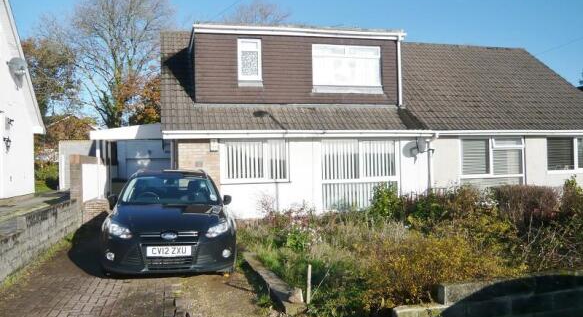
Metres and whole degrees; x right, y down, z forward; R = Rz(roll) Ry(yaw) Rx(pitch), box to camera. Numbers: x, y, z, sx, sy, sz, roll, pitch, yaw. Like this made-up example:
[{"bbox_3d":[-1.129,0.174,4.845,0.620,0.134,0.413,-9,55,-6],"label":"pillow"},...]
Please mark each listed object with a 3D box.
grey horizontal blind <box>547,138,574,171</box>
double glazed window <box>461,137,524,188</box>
[{"bbox_3d":[8.169,-0.114,14.287,0.958,0.954,0.060,-1,-1,-12],"label":"grey horizontal blind"},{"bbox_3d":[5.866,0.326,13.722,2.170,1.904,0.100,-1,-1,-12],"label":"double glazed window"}]

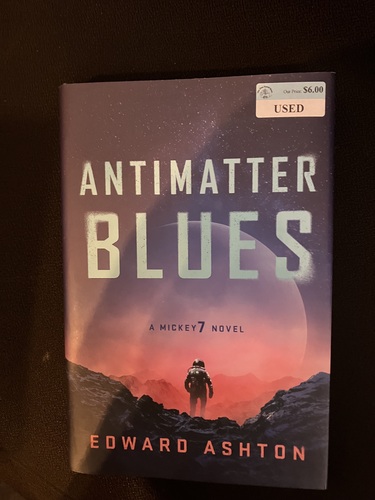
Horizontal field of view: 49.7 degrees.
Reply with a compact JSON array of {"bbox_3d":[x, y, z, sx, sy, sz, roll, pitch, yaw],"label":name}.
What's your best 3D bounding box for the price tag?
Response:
[{"bbox_3d":[0.052,-0.075,0.204,0.035,0.001,0.018,2,94,7],"label":"price tag"}]

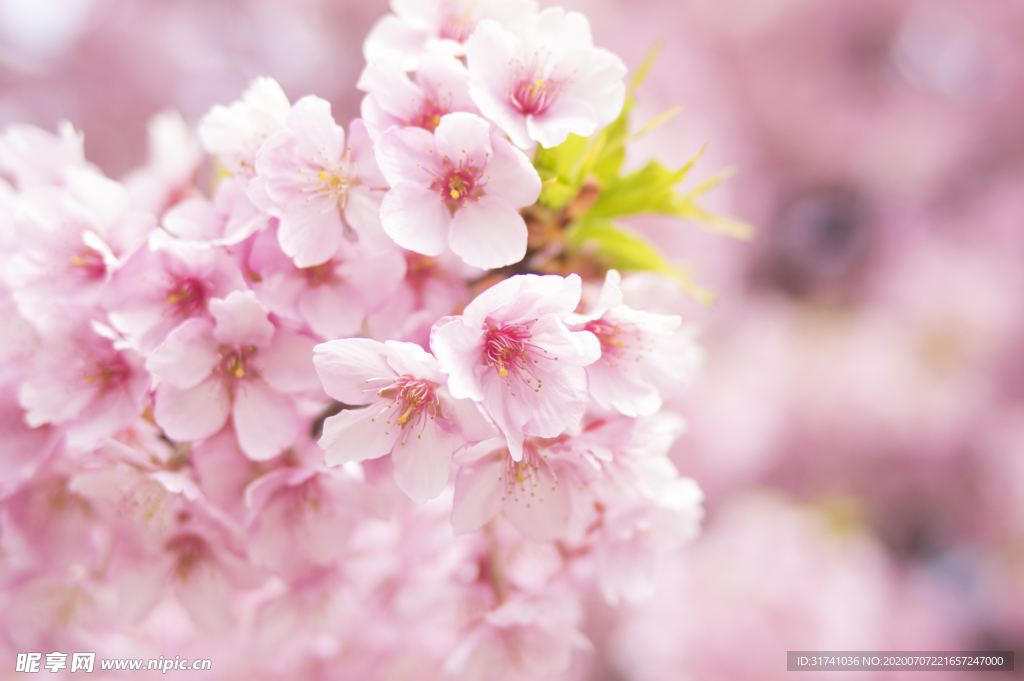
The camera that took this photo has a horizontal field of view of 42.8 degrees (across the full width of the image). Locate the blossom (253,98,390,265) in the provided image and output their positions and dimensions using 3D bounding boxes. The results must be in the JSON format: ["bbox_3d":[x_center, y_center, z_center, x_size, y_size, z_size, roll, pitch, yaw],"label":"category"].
[{"bbox_3d":[-0.041,-0.035,0.287,0.032,0.035,0.016,0,-2,24],"label":"blossom"}]

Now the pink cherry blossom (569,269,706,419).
[{"bbox_3d":[0.025,-0.001,0.303,0.035,0.034,0.021,5,12,-40],"label":"pink cherry blossom"}]

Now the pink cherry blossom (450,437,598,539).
[{"bbox_3d":[0.003,0.030,0.302,0.035,0.030,0.021,0,37,-4],"label":"pink cherry blossom"}]

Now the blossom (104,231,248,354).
[{"bbox_3d":[-0.076,-0.011,0.297,0.032,0.028,0.016,0,9,24],"label":"blossom"}]

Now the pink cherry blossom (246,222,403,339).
[{"bbox_3d":[-0.043,-0.015,0.302,0.036,0.030,0.016,0,11,0],"label":"pink cherry blossom"}]

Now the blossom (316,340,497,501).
[{"bbox_3d":[-0.023,0.017,0.275,0.038,0.035,0.016,0,18,18],"label":"blossom"}]

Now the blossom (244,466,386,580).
[{"bbox_3d":[-0.048,0.041,0.322,0.036,0.032,0.021,0,37,-4],"label":"blossom"}]

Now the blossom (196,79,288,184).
[{"bbox_3d":[-0.057,-0.045,0.312,0.034,0.033,0.020,-3,-19,27],"label":"blossom"}]

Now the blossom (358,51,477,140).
[{"bbox_3d":[-0.021,-0.053,0.308,0.034,0.031,0.019,0,-18,-3],"label":"blossom"}]

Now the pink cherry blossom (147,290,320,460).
[{"bbox_3d":[-0.061,0.008,0.285,0.038,0.037,0.016,0,12,0],"label":"pink cherry blossom"}]

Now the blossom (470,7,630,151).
[{"bbox_3d":[0.006,-0.057,0.300,0.037,0.034,0.020,2,-27,-16],"label":"blossom"}]

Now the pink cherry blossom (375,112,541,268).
[{"bbox_3d":[-0.011,-0.032,0.277,0.035,0.033,0.016,0,6,2],"label":"pink cherry blossom"}]

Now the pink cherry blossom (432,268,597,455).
[{"bbox_3d":[0.001,0.005,0.272,0.035,0.038,0.016,0,16,-15],"label":"pink cherry blossom"}]

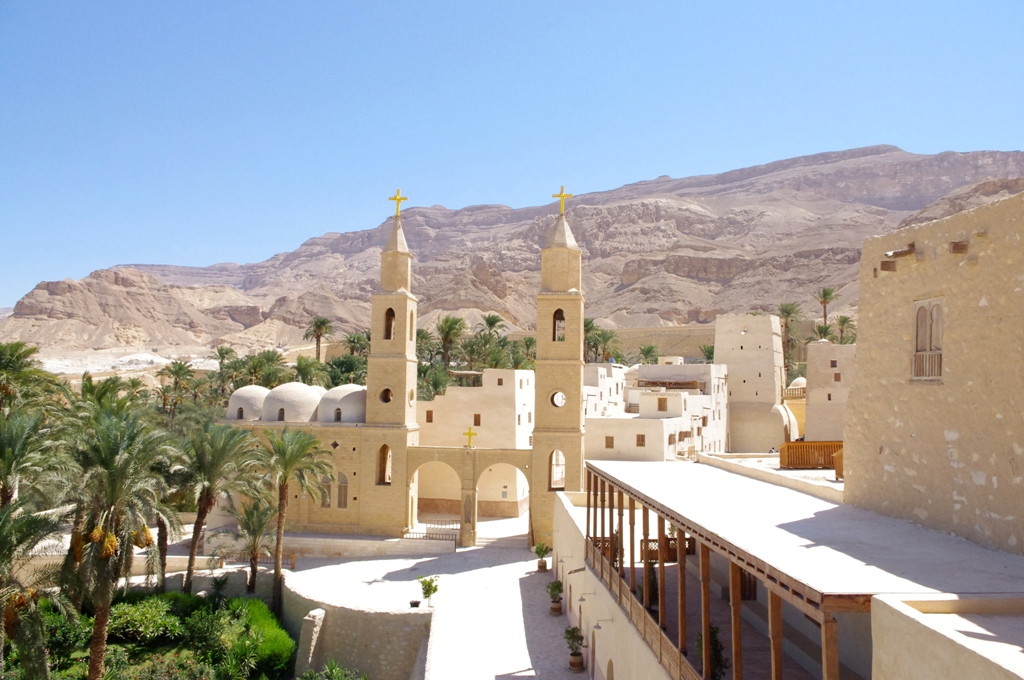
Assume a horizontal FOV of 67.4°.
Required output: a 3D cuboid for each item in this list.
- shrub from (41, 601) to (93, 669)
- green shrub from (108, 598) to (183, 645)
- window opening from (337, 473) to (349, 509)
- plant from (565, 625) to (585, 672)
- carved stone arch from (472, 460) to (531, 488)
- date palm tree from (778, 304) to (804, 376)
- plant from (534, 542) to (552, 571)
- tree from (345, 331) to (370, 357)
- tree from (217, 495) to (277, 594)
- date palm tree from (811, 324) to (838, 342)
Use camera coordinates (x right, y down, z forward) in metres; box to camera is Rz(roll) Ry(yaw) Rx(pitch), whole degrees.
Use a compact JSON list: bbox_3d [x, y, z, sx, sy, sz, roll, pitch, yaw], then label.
[{"bbox_3d":[-21.607,14.219,37.200,2.137,3.092,2.030,3,-5,-30],"label":"shrub"},{"bbox_3d":[-19.496,14.859,40.800,3.481,2.163,2.785,3,-5,-26],"label":"green shrub"},{"bbox_3d":[-12.514,11.128,56.768,0.800,2.600,0.250,0,-5,5],"label":"window opening"},{"bbox_3d":[2.494,12.313,30.644,0.800,1.750,0.800,1,-5,-2],"label":"plant"},{"bbox_3d":[-0.710,9.141,52.200,3.873,1.747,0.700,0,-5,9],"label":"carved stone arch"},{"bbox_3d":[41.907,0.200,115.000,3.589,11.733,3.589,-1,-5,20],"label":"date palm tree"},{"bbox_3d":[1.993,13.724,48.657,1.050,1.620,1.050,1,-5,-2],"label":"plant"},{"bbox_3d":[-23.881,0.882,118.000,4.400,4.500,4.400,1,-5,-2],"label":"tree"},{"bbox_3d":[-15.794,12.118,45.800,3.300,5.700,3.200,1,-5,-2],"label":"tree"},{"bbox_3d":[44.674,1.638,110.000,3.907,7.762,3.907,-2,-5,22],"label":"date palm tree"}]

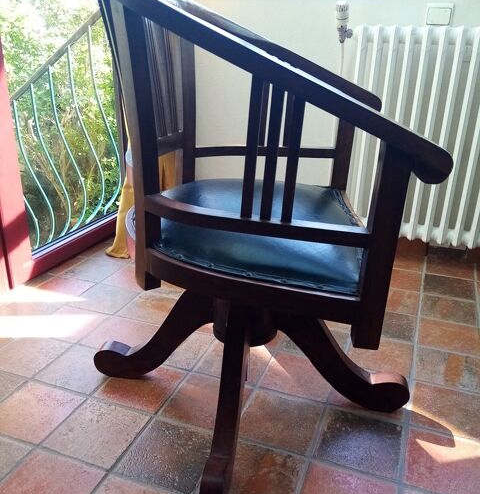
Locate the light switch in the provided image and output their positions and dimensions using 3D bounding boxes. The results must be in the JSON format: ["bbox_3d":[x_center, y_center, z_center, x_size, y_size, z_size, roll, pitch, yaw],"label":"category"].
[{"bbox_3d":[0.662,-0.766,1.597,0.082,0.078,0.013,9,22,19],"label":"light switch"}]

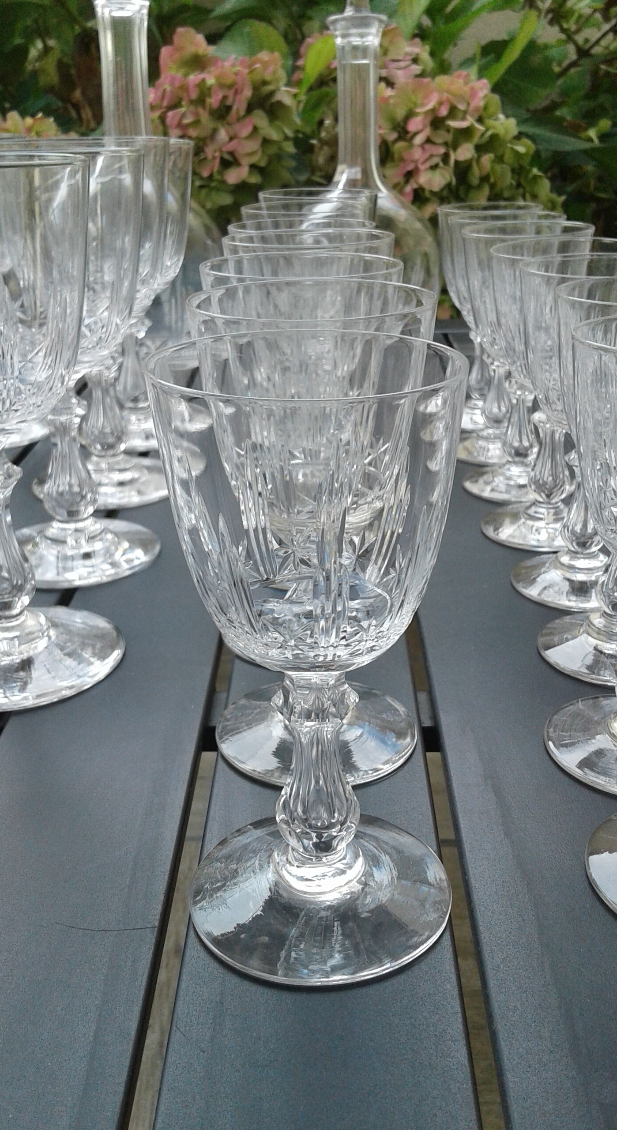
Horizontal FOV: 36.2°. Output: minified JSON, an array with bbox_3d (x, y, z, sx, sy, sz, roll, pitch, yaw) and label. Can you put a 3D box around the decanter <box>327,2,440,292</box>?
[{"bbox_3d":[0.041,-0.329,0.763,0.149,0.309,0.149,-1,26,0],"label":"decanter"}]

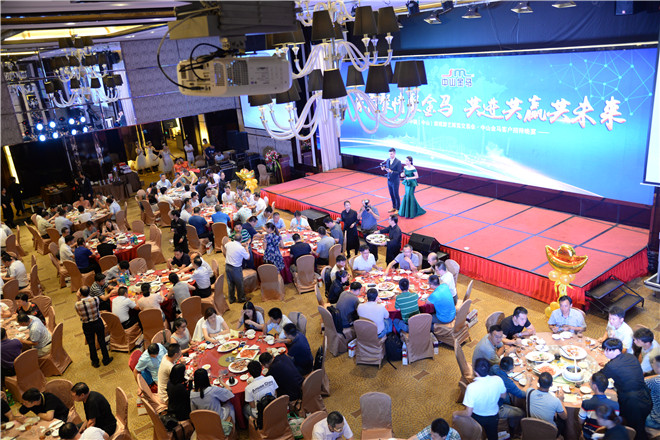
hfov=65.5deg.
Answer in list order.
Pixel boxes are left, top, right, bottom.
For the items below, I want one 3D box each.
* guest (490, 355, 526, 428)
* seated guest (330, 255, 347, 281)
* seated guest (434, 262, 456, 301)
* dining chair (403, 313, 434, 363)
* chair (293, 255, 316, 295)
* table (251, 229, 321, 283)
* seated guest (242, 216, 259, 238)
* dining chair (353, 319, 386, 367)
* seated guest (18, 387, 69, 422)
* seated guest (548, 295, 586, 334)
[{"bbox_3d":[2.444,2.498,7.076,0.770,1.200,0.550,-12,20,-18],"label":"guest"},{"bbox_3d":[0.250,1.371,10.949,0.750,1.250,0.520,7,22,32],"label":"seated guest"},{"bbox_3d":[2.238,1.445,10.441,0.820,1.260,0.520,-3,19,6],"label":"seated guest"},{"bbox_3d":[1.581,2.030,9.429,0.470,0.960,0.580,-8,18,-7],"label":"dining chair"},{"bbox_3d":[-0.668,1.210,12.525,0.460,0.950,0.570,-10,19,-15],"label":"chair"},{"bbox_3d":[-1.093,0.959,13.683,1.900,0.770,1.900,-5,18,0],"label":"table"},{"bbox_3d":[-2.042,0.534,14.033,0.800,1.270,0.520,8,23,34],"label":"seated guest"},{"bbox_3d":[0.761,2.115,9.337,0.460,0.950,0.600,3,20,23],"label":"dining chair"},{"bbox_3d":[-4.222,3.035,7.743,0.600,1.120,0.780,8,22,35],"label":"seated guest"},{"bbox_3d":[3.887,1.902,8.582,0.620,1.290,0.800,5,21,29],"label":"seated guest"}]

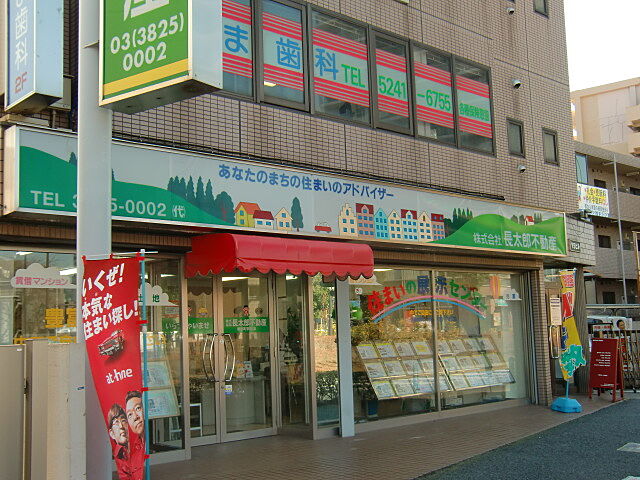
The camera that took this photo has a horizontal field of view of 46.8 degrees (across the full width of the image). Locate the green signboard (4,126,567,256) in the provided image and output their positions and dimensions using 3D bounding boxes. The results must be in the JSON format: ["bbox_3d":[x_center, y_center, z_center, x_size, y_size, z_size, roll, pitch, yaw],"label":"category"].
[{"bbox_3d":[0.694,-0.343,9.648,9.272,0.757,0.280,4,-9,-42],"label":"green signboard"}]

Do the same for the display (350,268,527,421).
[{"bbox_3d":[1.830,1.473,11.072,4.062,2.060,0.300,4,-9,-42],"label":"display"}]

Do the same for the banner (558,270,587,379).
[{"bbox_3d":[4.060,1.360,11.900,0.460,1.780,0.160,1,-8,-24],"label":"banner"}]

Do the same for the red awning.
[{"bbox_3d":[-0.417,0.223,8.365,1.966,0.410,0.955,4,-9,-42],"label":"red awning"}]

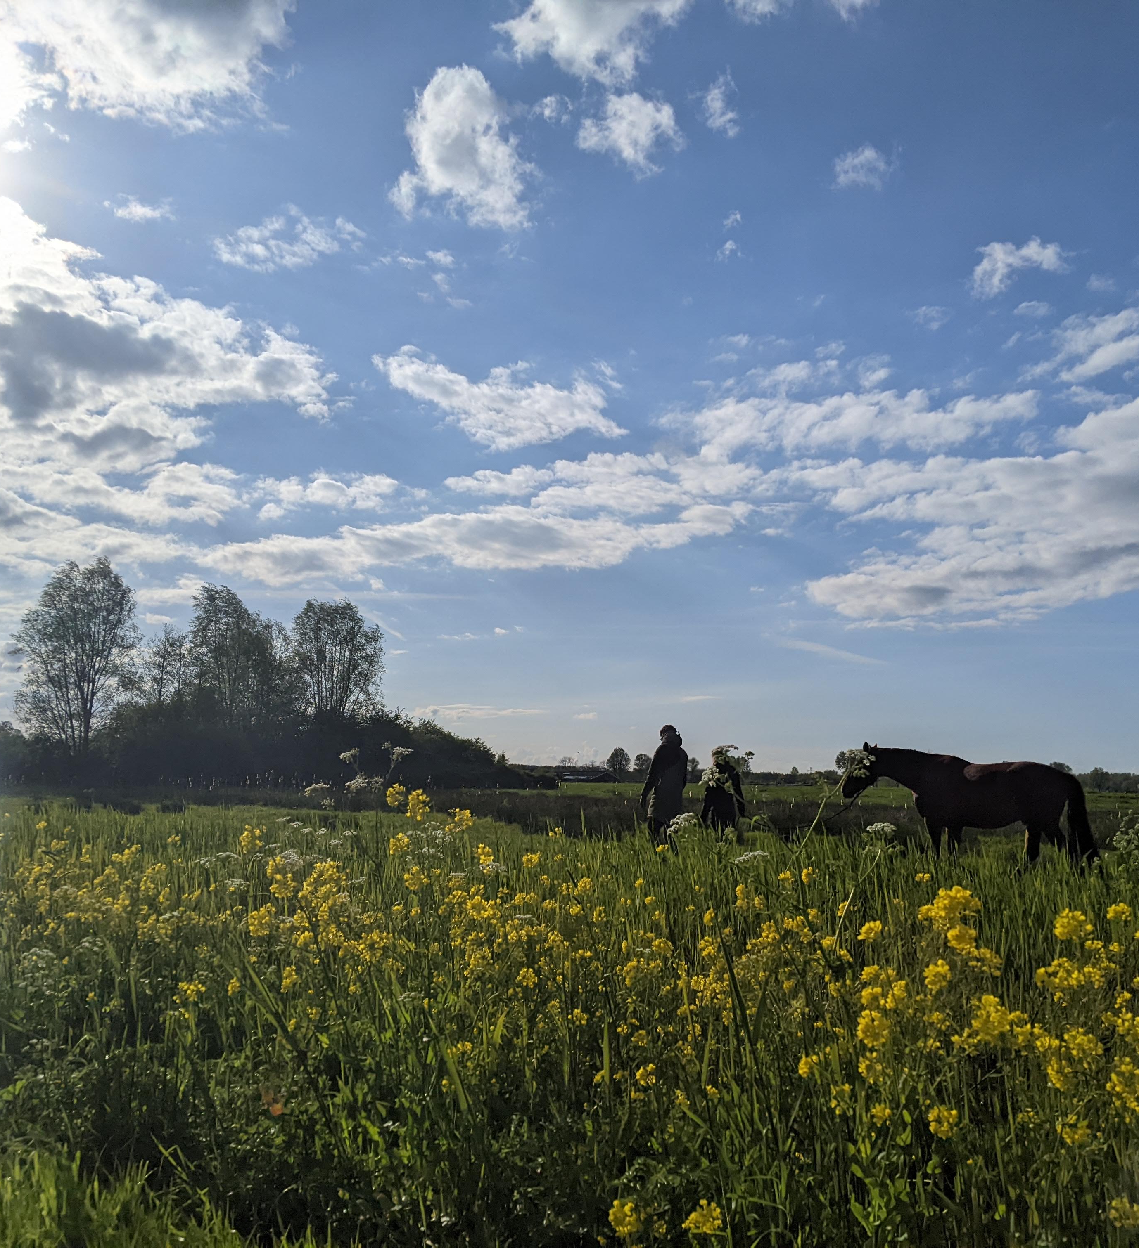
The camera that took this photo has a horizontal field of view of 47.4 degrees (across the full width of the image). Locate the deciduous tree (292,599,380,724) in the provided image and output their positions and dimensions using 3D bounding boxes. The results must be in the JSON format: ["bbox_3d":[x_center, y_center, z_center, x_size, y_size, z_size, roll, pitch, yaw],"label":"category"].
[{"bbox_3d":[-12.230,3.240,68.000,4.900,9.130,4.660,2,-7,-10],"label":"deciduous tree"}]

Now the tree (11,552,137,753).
[{"bbox_3d":[-23.600,2.140,62.000,5.840,10.680,5.550,3,-7,-21],"label":"tree"}]

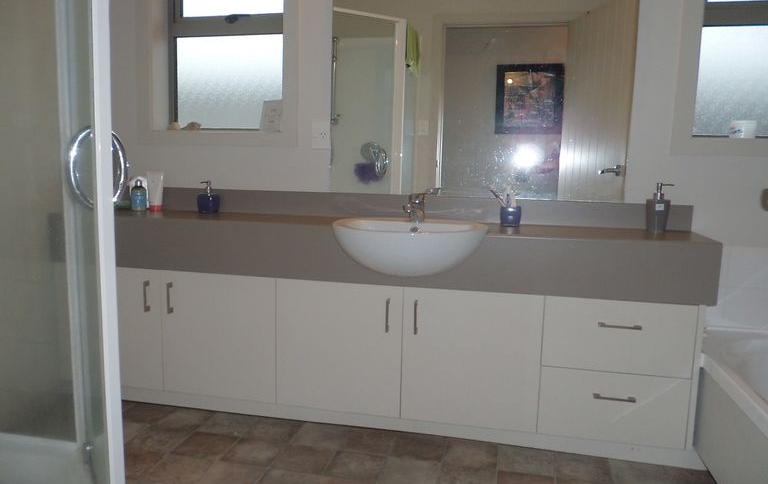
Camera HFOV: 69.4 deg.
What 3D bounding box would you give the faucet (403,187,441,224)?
[{"bbox_3d":[0.144,-0.143,2.137,0.145,0.136,0.140,3,9,12],"label":"faucet"}]

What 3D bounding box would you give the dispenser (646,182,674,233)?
[{"bbox_3d":[1.037,-0.127,2.087,0.102,0.185,0.082,3,9,12],"label":"dispenser"}]

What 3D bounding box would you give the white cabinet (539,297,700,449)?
[{"bbox_3d":[0.862,0.442,2.148,0.508,0.540,0.338,3,9,12],"label":"white cabinet"}]

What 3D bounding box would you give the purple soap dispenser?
[{"bbox_3d":[-0.798,-0.204,2.522,0.096,0.146,0.096,3,9,12],"label":"purple soap dispenser"}]

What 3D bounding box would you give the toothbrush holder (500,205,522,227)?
[{"bbox_3d":[0.514,-0.105,2.229,0.080,0.083,0.080,3,9,12],"label":"toothbrush holder"}]

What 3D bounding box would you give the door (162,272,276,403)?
[{"bbox_3d":[-0.687,0.389,2.321,0.516,0.540,0.020,3,9,12],"label":"door"}]

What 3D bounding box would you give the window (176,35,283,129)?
[{"bbox_3d":[-0.737,-0.761,2.645,0.555,0.430,0.040,3,9,12],"label":"window"}]

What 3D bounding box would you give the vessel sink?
[{"bbox_3d":[0.092,0.031,2.048,0.573,0.183,0.405,3,9,12],"label":"vessel sink"}]

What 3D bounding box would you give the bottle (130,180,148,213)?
[{"bbox_3d":[-1.147,-0.220,2.585,0.071,0.145,0.062,3,9,12],"label":"bottle"}]

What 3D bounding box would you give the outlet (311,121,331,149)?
[{"bbox_3d":[-0.277,-0.472,2.456,0.085,0.116,0.012,3,9,12],"label":"outlet"}]

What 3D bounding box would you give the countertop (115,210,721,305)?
[{"bbox_3d":[-0.118,0.023,2.293,2.600,0.211,0.380,3,9,12],"label":"countertop"}]

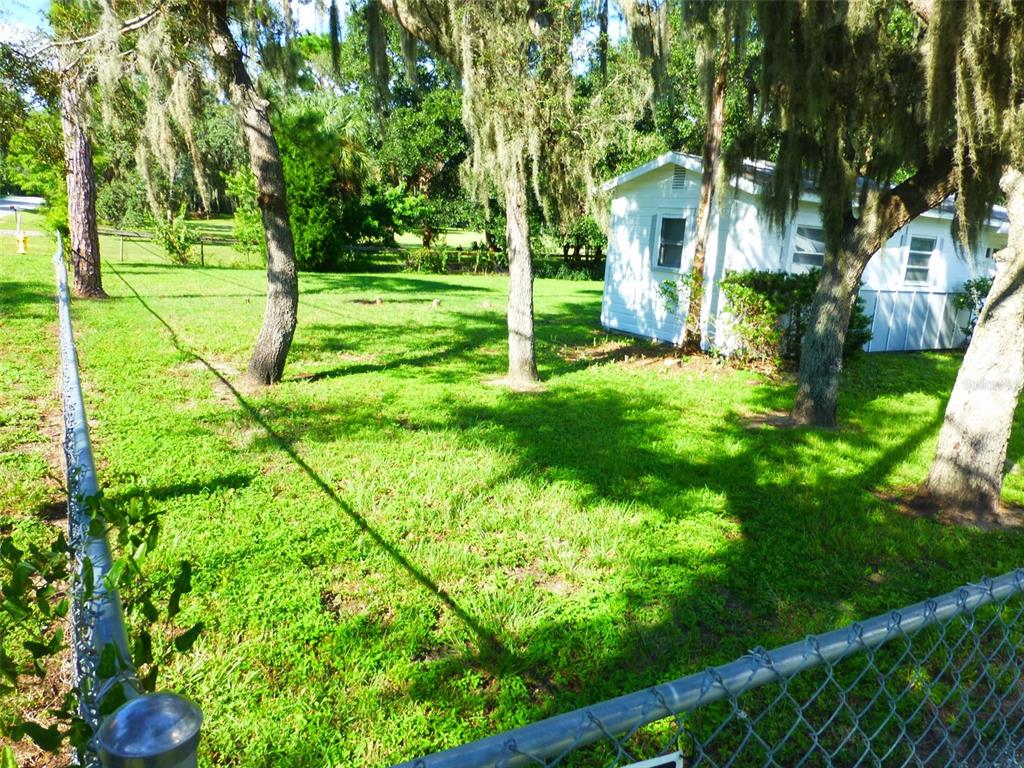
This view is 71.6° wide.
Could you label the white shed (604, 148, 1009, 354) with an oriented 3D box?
[{"bbox_3d":[6.715,-2.747,15.559,9.126,3.478,4.255,-3,14,-29],"label":"white shed"}]

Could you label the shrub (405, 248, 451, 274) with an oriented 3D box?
[{"bbox_3d":[-3.689,-5.414,31.000,1.750,1.050,0.900,-3,14,-29],"label":"shrub"}]

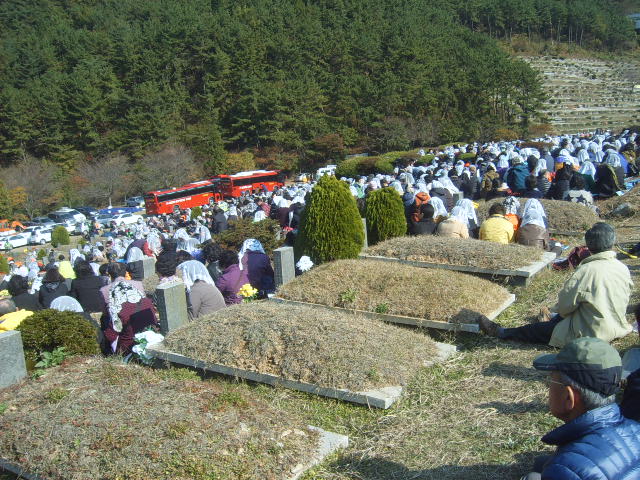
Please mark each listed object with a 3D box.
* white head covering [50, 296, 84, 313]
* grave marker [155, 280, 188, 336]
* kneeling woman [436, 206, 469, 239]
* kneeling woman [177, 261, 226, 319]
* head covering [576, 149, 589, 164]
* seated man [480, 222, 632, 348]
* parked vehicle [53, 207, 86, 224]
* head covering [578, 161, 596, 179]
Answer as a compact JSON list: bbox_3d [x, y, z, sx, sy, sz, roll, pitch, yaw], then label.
[{"bbox_3d":[-2.029,0.583,5.200,0.250,0.260,0.270,-9,11,-25],"label":"white head covering"},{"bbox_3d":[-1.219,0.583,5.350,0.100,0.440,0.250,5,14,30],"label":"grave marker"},{"bbox_3d":[1.679,-0.158,8.200,0.460,0.600,0.620,-2,14,0],"label":"kneeling woman"},{"bbox_3d":[-1.143,0.510,6.350,0.460,0.630,0.430,5,13,41],"label":"kneeling woman"},{"bbox_3d":[5.679,-1.807,14.000,0.230,0.310,0.260,-6,10,-12],"label":"head covering"},{"bbox_3d":[1.699,0.284,4.650,0.560,0.830,0.950,-13,13,-41],"label":"seated man"},{"bbox_3d":[-36.534,-3.632,94.000,4.700,1.900,1.850,1,12,15],"label":"parked vehicle"},{"bbox_3d":[4.092,-1.079,9.900,0.260,0.280,0.250,-7,15,-19],"label":"head covering"}]

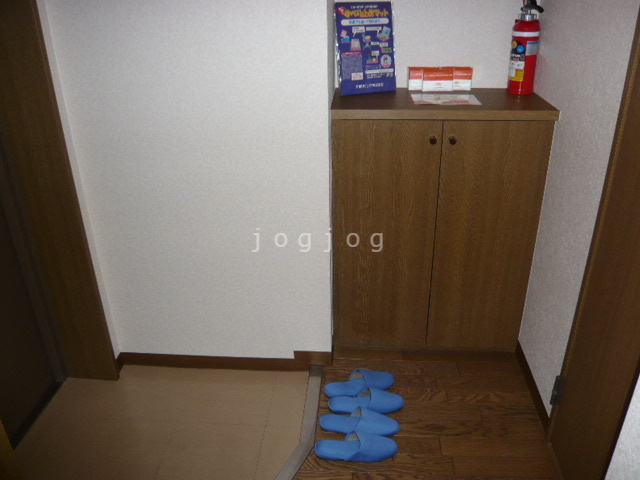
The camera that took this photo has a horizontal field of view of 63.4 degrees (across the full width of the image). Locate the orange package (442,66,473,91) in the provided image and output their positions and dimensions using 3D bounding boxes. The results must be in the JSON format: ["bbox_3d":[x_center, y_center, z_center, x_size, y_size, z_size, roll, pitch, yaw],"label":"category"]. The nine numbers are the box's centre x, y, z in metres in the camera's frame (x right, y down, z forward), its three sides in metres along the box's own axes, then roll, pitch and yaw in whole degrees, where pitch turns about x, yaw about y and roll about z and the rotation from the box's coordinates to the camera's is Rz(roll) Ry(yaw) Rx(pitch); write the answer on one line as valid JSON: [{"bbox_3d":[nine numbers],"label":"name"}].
[{"bbox_3d":[0.512,-0.603,1.938,0.110,0.078,0.030,1,25,4],"label":"orange package"}]

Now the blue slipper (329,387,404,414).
[{"bbox_3d":[0.162,0.541,1.781,0.262,0.073,0.091,0,25,1],"label":"blue slipper"}]

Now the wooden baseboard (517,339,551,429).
[{"bbox_3d":[0.745,0.519,1.815,0.013,0.068,0.395,2,25,6],"label":"wooden baseboard"}]

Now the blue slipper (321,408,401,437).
[{"bbox_3d":[0.131,0.581,1.697,0.262,0.073,0.091,3,25,8],"label":"blue slipper"}]

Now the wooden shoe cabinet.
[{"bbox_3d":[0.410,-0.063,1.997,0.705,0.946,0.395,1,26,4],"label":"wooden shoe cabinet"}]

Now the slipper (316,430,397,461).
[{"bbox_3d":[0.115,0.626,1.601,0.262,0.073,0.091,0,25,1],"label":"slipper"}]

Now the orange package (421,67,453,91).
[{"bbox_3d":[0.440,-0.595,1.924,0.110,0.078,0.030,1,25,4],"label":"orange package"}]

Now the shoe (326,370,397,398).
[{"bbox_3d":[0.146,0.500,1.871,0.262,0.073,0.091,-6,25,-11],"label":"shoe"}]

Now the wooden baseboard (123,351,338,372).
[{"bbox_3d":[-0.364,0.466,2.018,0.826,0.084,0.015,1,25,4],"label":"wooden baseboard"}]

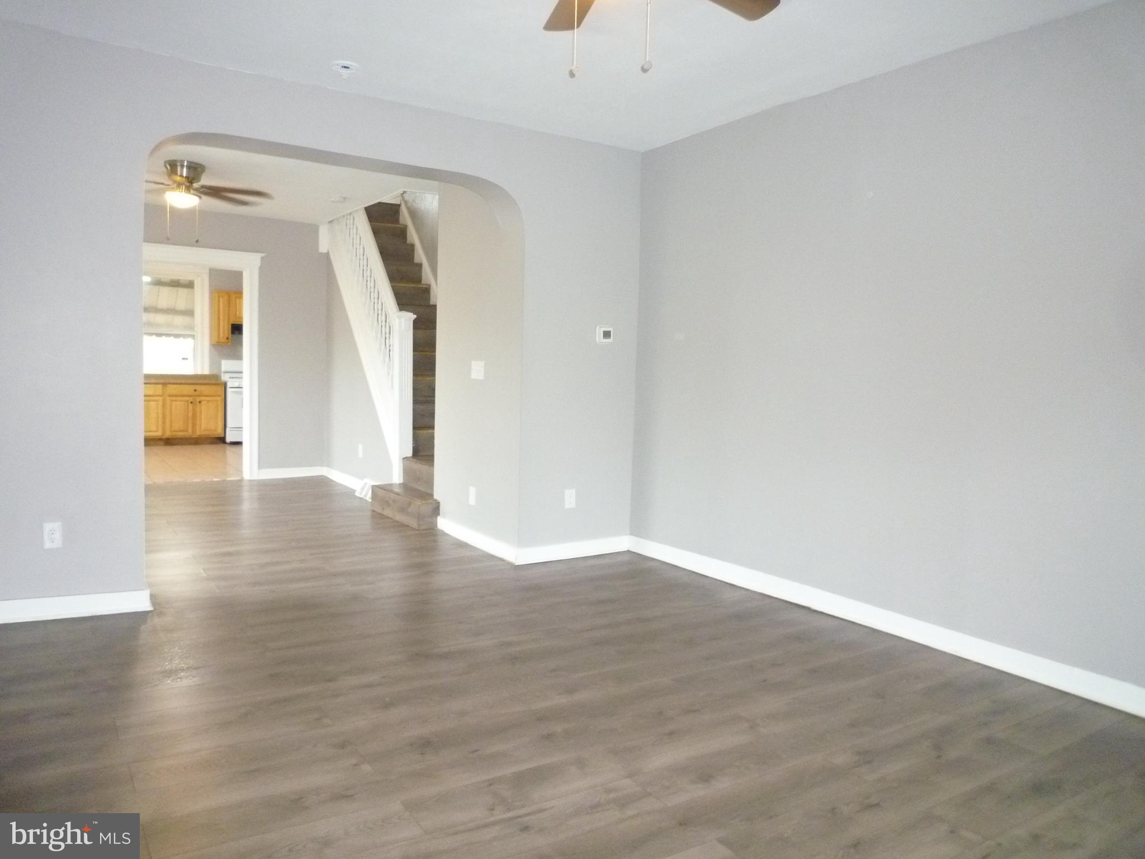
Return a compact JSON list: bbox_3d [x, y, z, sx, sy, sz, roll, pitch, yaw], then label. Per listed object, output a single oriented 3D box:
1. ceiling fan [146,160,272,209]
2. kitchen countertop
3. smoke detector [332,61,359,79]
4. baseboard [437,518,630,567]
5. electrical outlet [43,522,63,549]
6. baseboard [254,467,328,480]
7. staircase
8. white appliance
[{"bbox_3d":[-2.796,-1.750,5.962,1.220,0.340,1.220,-1,5,-32],"label":"ceiling fan"},{"bbox_3d":[-5.739,-0.710,11.475,1.596,0.120,0.638,-1,5,-32],"label":"kitchen countertop"},{"bbox_3d":[-1.058,-1.658,3.843,0.125,0.045,0.125,-1,5,-32],"label":"smoke detector"},{"bbox_3d":[-0.303,0.701,5.638,0.872,0.100,1.254,-1,5,-32],"label":"baseboard"},{"bbox_3d":[-2.304,0.472,3.668,0.072,0.115,0.010,-1,5,-32],"label":"electrical outlet"},{"bbox_3d":[-2.876,0.440,8.479,0.663,0.096,0.017,-1,5,-32],"label":"baseboard"},{"bbox_3d":[-1.457,-0.820,7.274,0.958,2.850,2.953,-1,5,-32],"label":"staircase"},{"bbox_3d":[-4.710,-0.406,12.116,0.760,1.190,0.690,-1,5,-32],"label":"white appliance"}]

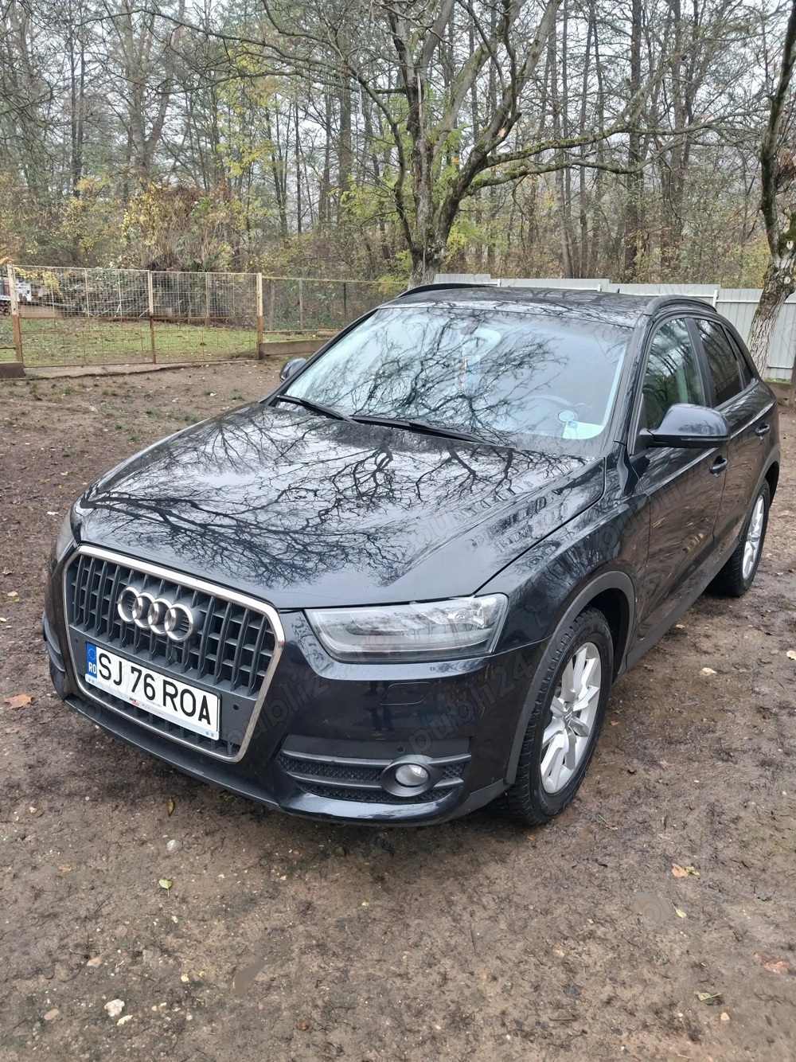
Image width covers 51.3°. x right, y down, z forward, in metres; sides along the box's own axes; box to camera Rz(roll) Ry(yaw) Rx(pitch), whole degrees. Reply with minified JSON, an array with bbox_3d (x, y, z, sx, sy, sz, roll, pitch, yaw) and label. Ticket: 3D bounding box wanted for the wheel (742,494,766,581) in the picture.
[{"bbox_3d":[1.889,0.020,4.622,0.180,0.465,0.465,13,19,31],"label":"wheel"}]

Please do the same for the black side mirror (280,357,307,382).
[{"bbox_3d":[-0.455,-0.715,3.839,0.255,0.150,0.155,13,19,31],"label":"black side mirror"}]

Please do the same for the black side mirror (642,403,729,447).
[{"bbox_3d":[1.020,-0.374,2.915,0.255,0.150,0.155,13,19,31],"label":"black side mirror"}]

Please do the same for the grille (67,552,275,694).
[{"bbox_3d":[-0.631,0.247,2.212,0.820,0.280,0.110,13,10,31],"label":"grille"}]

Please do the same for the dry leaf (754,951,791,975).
[{"bbox_3d":[0.913,1.050,2.026,0.079,0.018,0.056,13,19,32],"label":"dry leaf"}]

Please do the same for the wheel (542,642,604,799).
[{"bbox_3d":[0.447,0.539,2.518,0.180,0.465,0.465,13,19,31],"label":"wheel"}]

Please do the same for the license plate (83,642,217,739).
[{"bbox_3d":[-0.669,0.425,2.217,0.530,0.120,0.020,13,16,31],"label":"license plate"}]

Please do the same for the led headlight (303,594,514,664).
[{"bbox_3d":[0.019,0.229,2.005,0.410,0.155,0.340,13,19,31],"label":"led headlight"}]

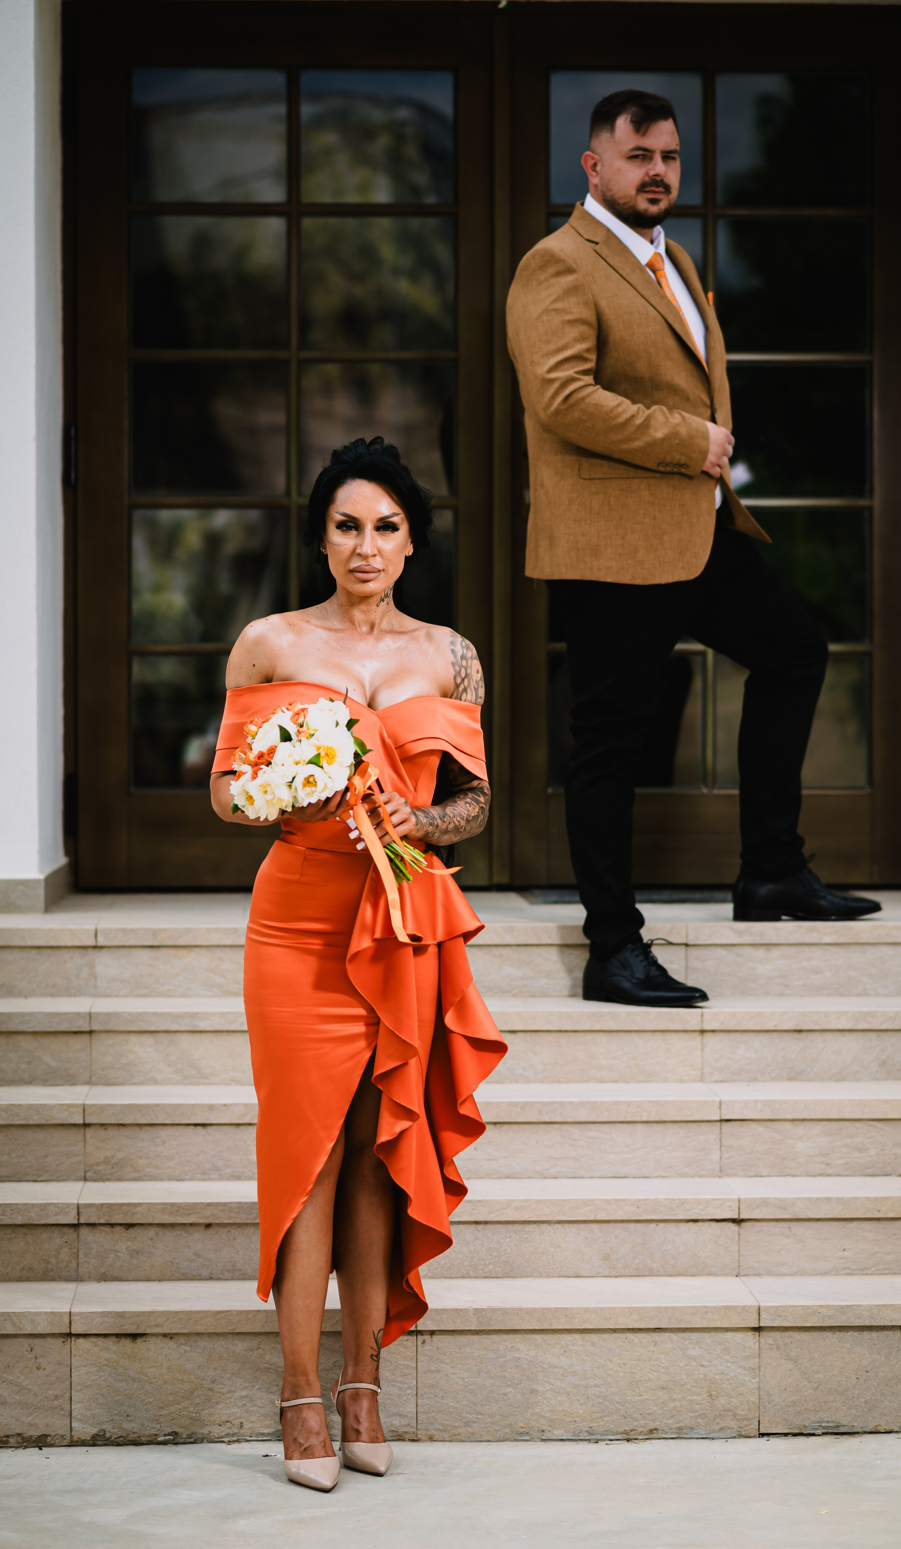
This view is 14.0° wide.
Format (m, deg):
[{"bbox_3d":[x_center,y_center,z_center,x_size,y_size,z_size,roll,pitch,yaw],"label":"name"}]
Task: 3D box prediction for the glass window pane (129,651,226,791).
[{"bbox_3d":[-0.582,-0.127,8.812,0.378,0.330,0.020,0,1,-3],"label":"glass window pane"}]

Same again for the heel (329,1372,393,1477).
[{"bbox_3d":[-0.145,1.098,6.196,0.077,0.136,0.230,0,1,-17],"label":"heel"}]

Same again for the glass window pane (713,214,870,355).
[{"bbox_3d":[0.843,-1.207,9.019,0.378,0.333,0.020,0,1,-3],"label":"glass window pane"}]

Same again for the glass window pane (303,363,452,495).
[{"bbox_3d":[-0.180,-0.847,8.971,0.380,0.326,0.020,0,1,-3],"label":"glass window pane"}]

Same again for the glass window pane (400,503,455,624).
[{"bbox_3d":[-0.178,-0.487,8.976,0.383,0.341,0.020,0,1,-3],"label":"glass window pane"}]

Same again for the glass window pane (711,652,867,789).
[{"bbox_3d":[0.845,-0.133,9.036,0.379,0.334,0.020,0,1,-3],"label":"glass window pane"}]

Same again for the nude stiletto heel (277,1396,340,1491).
[{"bbox_3d":[-0.234,1.104,6.077,0.077,0.128,0.230,0,1,-17],"label":"nude stiletto heel"}]

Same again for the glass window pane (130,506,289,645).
[{"bbox_3d":[-0.590,-0.484,8.955,0.381,0.337,0.020,0,1,-3],"label":"glass window pane"}]

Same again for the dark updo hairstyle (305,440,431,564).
[{"bbox_3d":[-0.139,-0.462,6.188,0.215,0.215,0.230,0,1,-3],"label":"dark updo hairstyle"}]

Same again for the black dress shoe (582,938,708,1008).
[{"bbox_3d":[0.395,0.402,7.336,0.310,0.118,0.110,1,1,38],"label":"black dress shoe"}]

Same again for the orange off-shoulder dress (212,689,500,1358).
[{"bbox_3d":[-0.154,0.398,6.184,0.490,1.100,0.340,0,1,-6],"label":"orange off-shoulder dress"}]

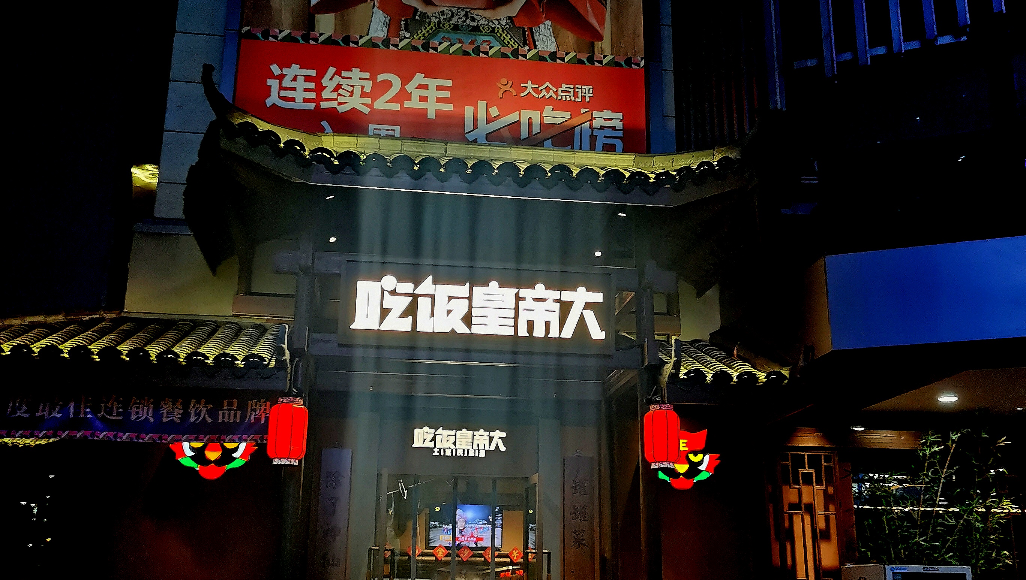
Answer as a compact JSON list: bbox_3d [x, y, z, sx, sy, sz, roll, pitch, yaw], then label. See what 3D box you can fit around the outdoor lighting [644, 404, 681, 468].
[{"bbox_3d":[1.360,1.340,9.767,0.335,0.580,0.335,3,-16,-7],"label":"outdoor lighting"}]

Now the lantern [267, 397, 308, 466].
[{"bbox_3d":[-1.970,1.242,9.321,0.340,0.595,0.340,3,-16,-7],"label":"lantern"}]

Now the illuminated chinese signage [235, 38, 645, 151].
[{"bbox_3d":[-0.817,-2.103,12.741,4.918,1.600,0.150,3,-16,-7],"label":"illuminated chinese signage"}]

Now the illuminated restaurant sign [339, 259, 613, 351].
[{"bbox_3d":[-0.349,0.157,10.095,2.570,0.830,0.120,3,-16,-7],"label":"illuminated restaurant sign"}]

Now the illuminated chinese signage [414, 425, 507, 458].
[{"bbox_3d":[-0.600,1.694,11.870,1.060,0.320,0.070,3,-16,-7],"label":"illuminated chinese signage"}]

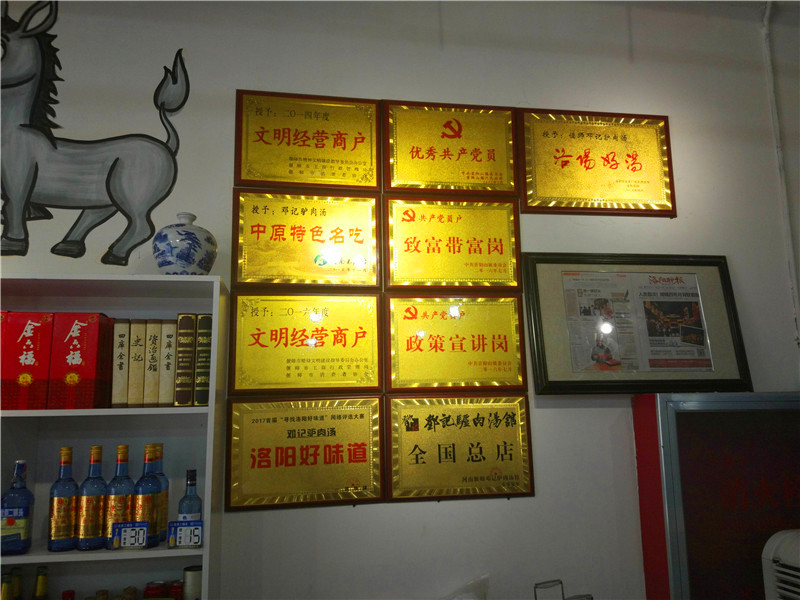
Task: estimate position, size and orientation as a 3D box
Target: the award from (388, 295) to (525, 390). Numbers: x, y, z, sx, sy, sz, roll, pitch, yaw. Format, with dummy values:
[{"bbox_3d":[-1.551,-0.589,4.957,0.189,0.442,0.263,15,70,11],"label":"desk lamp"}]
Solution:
[{"bbox_3d":[0.194,0.151,2.220,0.498,0.339,0.020,1,-10,-10],"label":"award"}]

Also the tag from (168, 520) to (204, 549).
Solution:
[{"bbox_3d":[-0.564,0.619,1.714,0.086,0.070,0.020,1,-18,-10],"label":"tag"}]

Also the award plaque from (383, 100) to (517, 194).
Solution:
[{"bbox_3d":[0.183,-0.538,2.320,0.496,0.337,0.020,0,-8,-9],"label":"award plaque"}]

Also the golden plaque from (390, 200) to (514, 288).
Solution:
[{"bbox_3d":[0.186,-0.193,2.271,0.496,0.340,0.020,0,-8,-9],"label":"golden plaque"}]

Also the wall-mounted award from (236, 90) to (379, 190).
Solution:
[{"bbox_3d":[-0.315,-0.549,2.256,0.500,0.349,0.020,1,-10,-10],"label":"wall-mounted award"}]

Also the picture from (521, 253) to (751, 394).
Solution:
[{"bbox_3d":[0.836,0.082,2.302,0.803,0.507,0.030,1,-17,-10],"label":"picture"}]

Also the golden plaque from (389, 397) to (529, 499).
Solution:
[{"bbox_3d":[0.201,0.490,2.162,0.501,0.339,0.020,1,-10,-10],"label":"golden plaque"}]

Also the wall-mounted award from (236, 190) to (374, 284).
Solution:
[{"bbox_3d":[-0.309,-0.199,2.195,0.502,0.353,0.020,1,-10,-10],"label":"wall-mounted award"}]

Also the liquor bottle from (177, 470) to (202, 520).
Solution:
[{"bbox_3d":[-0.575,0.570,1.778,0.063,0.196,0.063,1,-10,-10],"label":"liquor bottle"}]

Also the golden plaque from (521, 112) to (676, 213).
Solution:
[{"bbox_3d":[0.733,-0.509,2.427,0.619,0.408,0.020,1,-10,-10],"label":"golden plaque"}]

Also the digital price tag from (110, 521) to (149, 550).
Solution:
[{"bbox_3d":[-0.701,0.615,1.692,0.086,0.068,0.020,1,-18,-10],"label":"digital price tag"}]

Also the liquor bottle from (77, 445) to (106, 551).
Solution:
[{"bbox_3d":[-0.837,0.538,1.773,0.072,0.268,0.072,1,-8,-9],"label":"liquor bottle"}]

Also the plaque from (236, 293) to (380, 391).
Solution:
[{"bbox_3d":[-0.304,0.145,2.140,0.500,0.339,0.020,0,-8,-9],"label":"plaque"}]

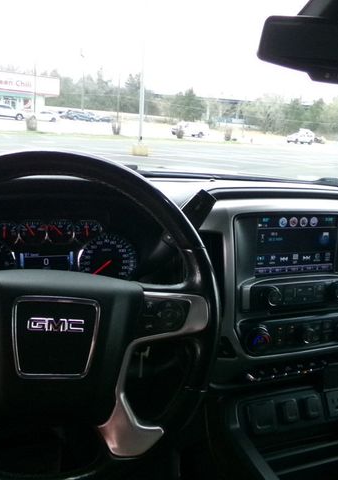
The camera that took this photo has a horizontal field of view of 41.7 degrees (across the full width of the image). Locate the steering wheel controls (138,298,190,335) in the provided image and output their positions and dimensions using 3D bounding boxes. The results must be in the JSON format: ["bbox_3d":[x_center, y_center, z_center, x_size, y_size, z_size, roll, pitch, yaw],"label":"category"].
[{"bbox_3d":[-0.006,0.091,0.516,0.059,0.040,0.018,5,-12,-18],"label":"steering wheel controls"}]

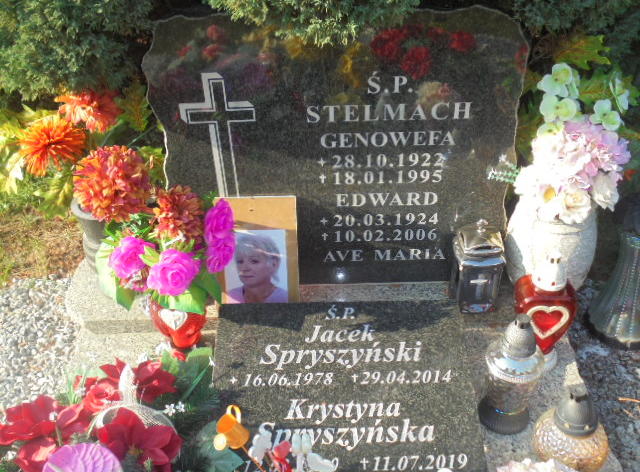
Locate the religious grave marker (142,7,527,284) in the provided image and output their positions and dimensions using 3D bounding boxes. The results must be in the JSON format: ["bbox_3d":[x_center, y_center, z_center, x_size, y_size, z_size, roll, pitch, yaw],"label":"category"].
[{"bbox_3d":[0.031,-0.164,1.400,0.702,0.567,0.070,-1,27,0],"label":"religious grave marker"}]

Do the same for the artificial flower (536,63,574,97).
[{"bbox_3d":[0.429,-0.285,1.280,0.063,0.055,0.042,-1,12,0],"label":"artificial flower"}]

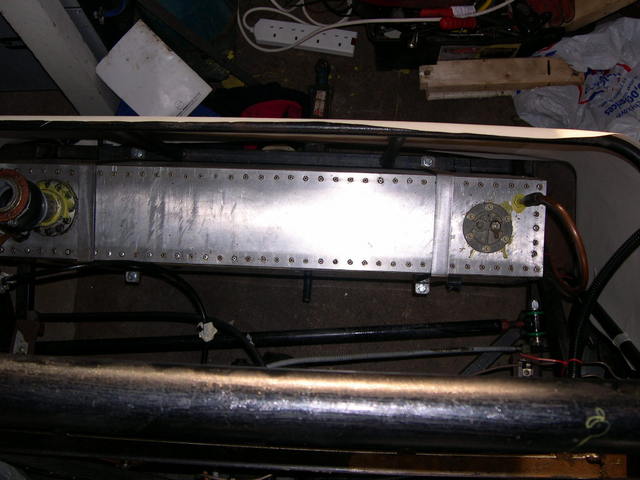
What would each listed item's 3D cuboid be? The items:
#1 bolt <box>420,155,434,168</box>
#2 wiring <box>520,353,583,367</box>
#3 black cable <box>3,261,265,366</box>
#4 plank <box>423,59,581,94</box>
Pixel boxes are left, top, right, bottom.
[{"bbox_3d":[0.191,-0.140,1.250,0.023,0.016,0.022,2,83,2],"label":"bolt"},{"bbox_3d":[0.384,0.199,1.170,0.105,0.016,0.020,2,76,2],"label":"wiring"},{"bbox_3d":[-0.319,0.124,1.200,0.430,0.100,0.150,2,76,2],"label":"black cable"},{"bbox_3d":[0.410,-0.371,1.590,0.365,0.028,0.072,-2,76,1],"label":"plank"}]

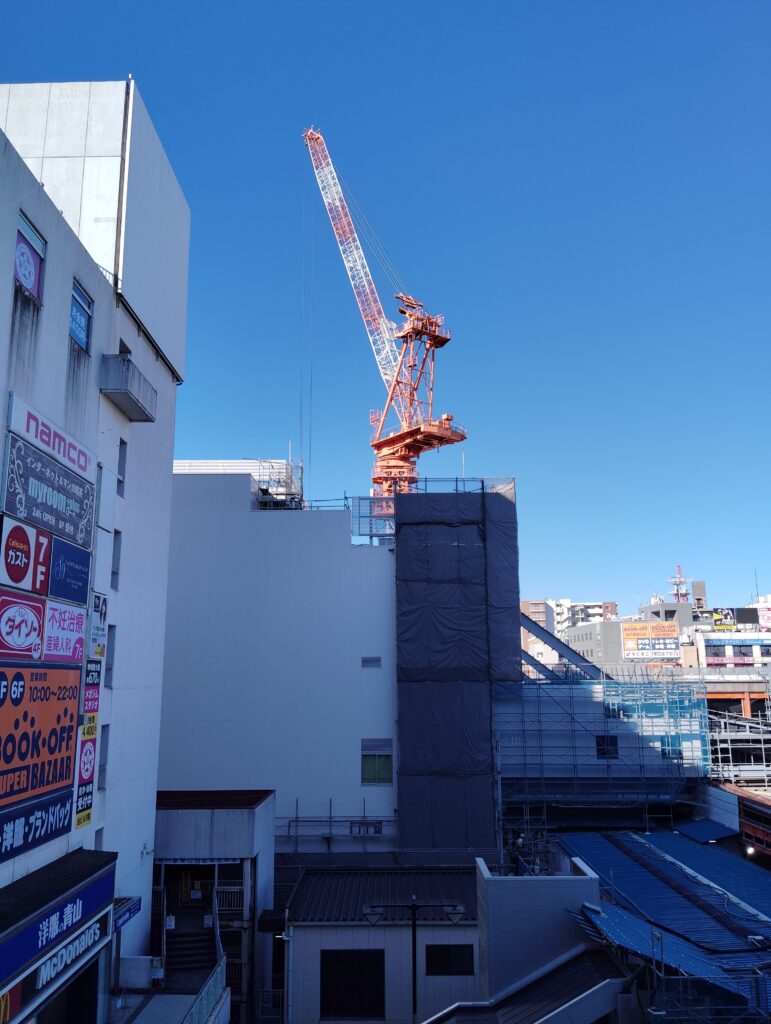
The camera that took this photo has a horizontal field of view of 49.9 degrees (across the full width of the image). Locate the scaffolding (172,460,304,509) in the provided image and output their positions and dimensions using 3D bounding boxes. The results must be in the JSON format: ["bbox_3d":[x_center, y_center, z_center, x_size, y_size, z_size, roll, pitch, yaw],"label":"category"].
[{"bbox_3d":[-10.808,-1.723,57.666,9.100,3.300,3.000,0,-12,0],"label":"scaffolding"}]

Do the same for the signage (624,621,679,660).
[{"bbox_3d":[47.814,23.017,149.266,10.100,6.350,0.400,-3,-12,13],"label":"signage"}]

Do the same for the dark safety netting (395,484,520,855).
[{"bbox_3d":[4.157,8.645,47.667,7.100,20.300,1.700,0,-12,0],"label":"dark safety netting"}]

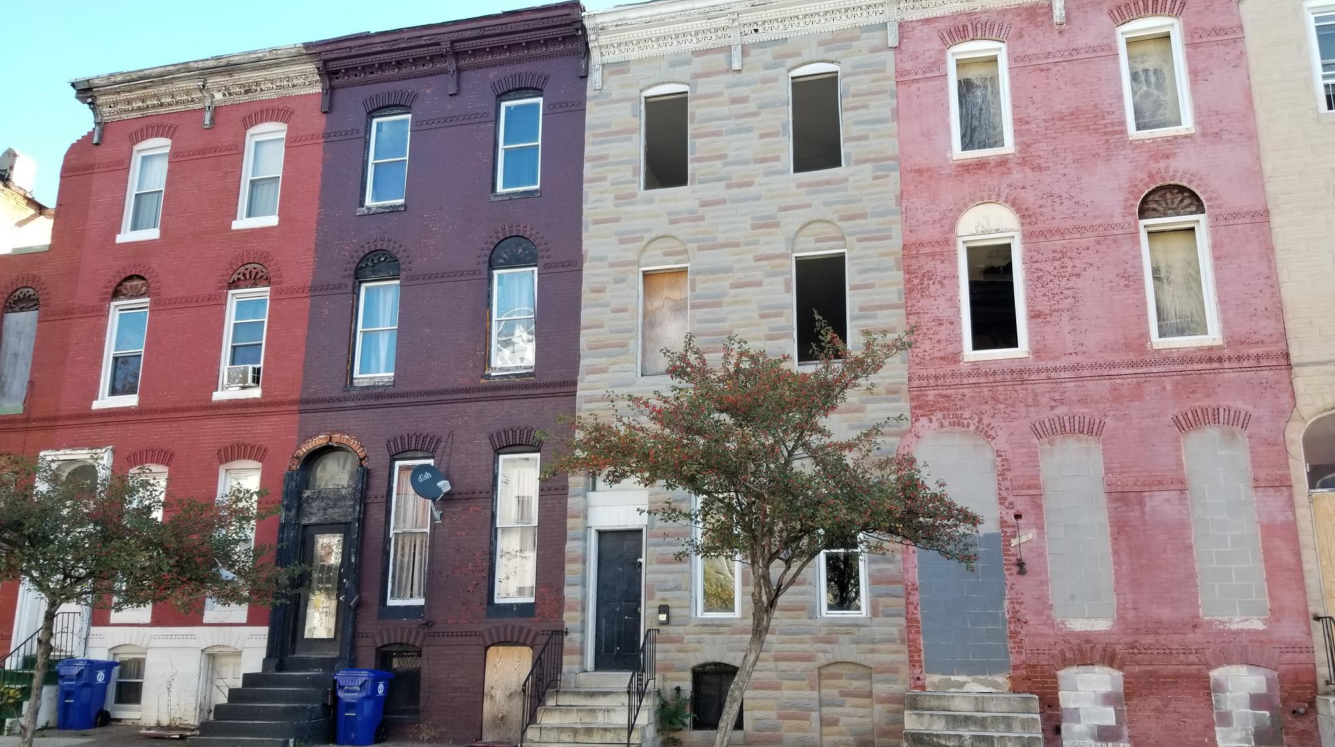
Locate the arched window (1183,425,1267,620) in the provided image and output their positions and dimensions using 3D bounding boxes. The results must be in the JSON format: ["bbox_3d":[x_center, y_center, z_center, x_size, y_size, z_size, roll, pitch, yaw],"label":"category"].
[{"bbox_3d":[7.101,1.873,12.815,0.780,2.421,0.150,-3,-13,13],"label":"arched window"}]

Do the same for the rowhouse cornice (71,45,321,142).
[{"bbox_3d":[-8.584,-5.024,18.201,4.902,0.930,0.627,-4,-14,14],"label":"rowhouse cornice"}]

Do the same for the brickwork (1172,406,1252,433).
[{"bbox_3d":[7.111,0.616,13.112,0.947,0.326,0.100,-4,-14,14],"label":"brickwork"}]

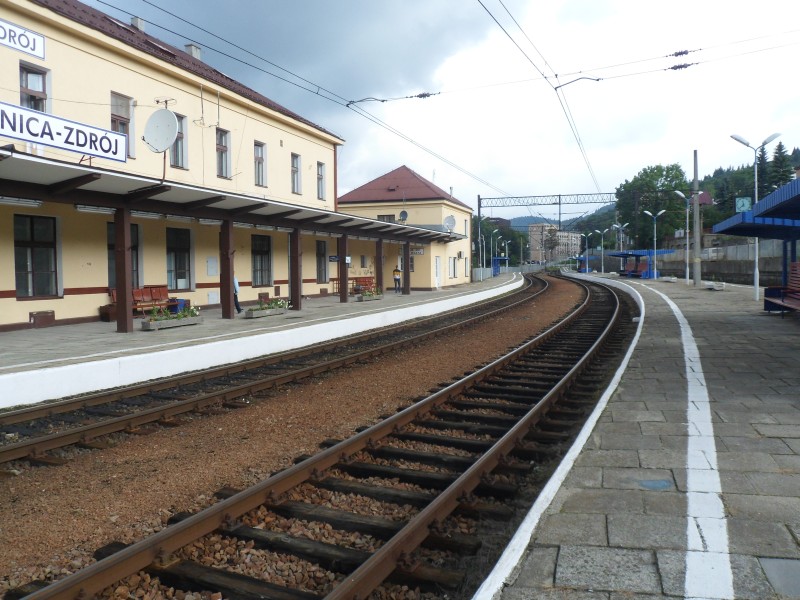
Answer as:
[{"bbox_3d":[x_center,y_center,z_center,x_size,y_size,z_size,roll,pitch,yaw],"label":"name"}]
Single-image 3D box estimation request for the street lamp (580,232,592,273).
[{"bbox_3d":[32.682,-8.170,108.939,2.100,6.950,0.320,0,3,6],"label":"street lamp"}]

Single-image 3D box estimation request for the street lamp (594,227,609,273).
[{"bbox_3d":[31.609,-7.531,97.500,2.200,6.950,0.320,0,3,7],"label":"street lamp"}]

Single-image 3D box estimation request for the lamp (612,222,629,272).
[{"bbox_3d":[29.136,-6.618,81.933,2.200,6.950,0.320,0,3,10],"label":"lamp"}]

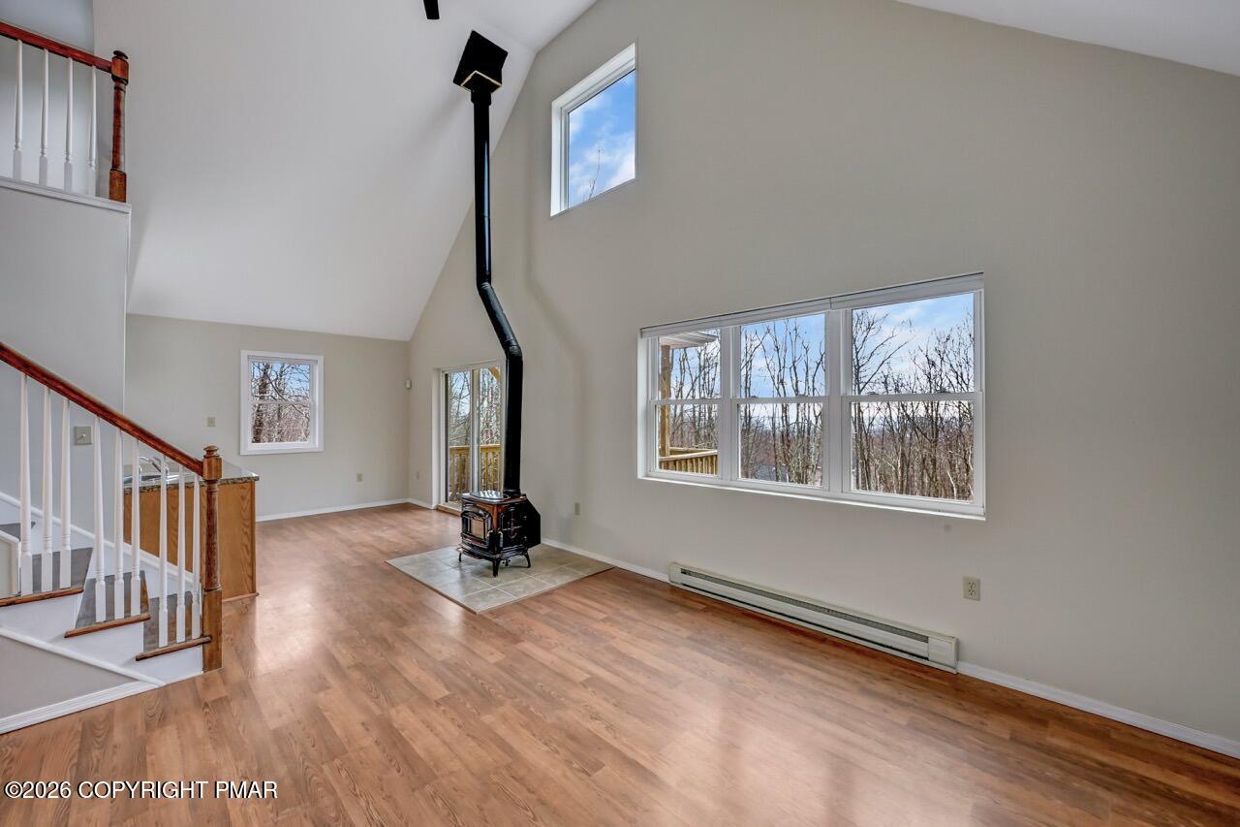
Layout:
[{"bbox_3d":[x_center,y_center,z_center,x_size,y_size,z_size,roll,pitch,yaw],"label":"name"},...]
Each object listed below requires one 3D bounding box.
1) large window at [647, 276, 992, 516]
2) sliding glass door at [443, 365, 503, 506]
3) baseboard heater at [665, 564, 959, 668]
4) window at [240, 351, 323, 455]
[{"bbox_3d":[1.062,-0.087,3.330,2.352,1.270,0.120,0,0,44],"label":"large window"},{"bbox_3d":[-1.926,0.367,6.288,1.823,1.978,0.120,0,0,44],"label":"sliding glass door"},{"bbox_3d":[1.086,1.266,3.178,1.886,0.162,0.065,0,0,44],"label":"baseboard heater"},{"bbox_3d":[-4.449,-0.133,6.383,0.100,1.320,0.911,0,0,44],"label":"window"}]

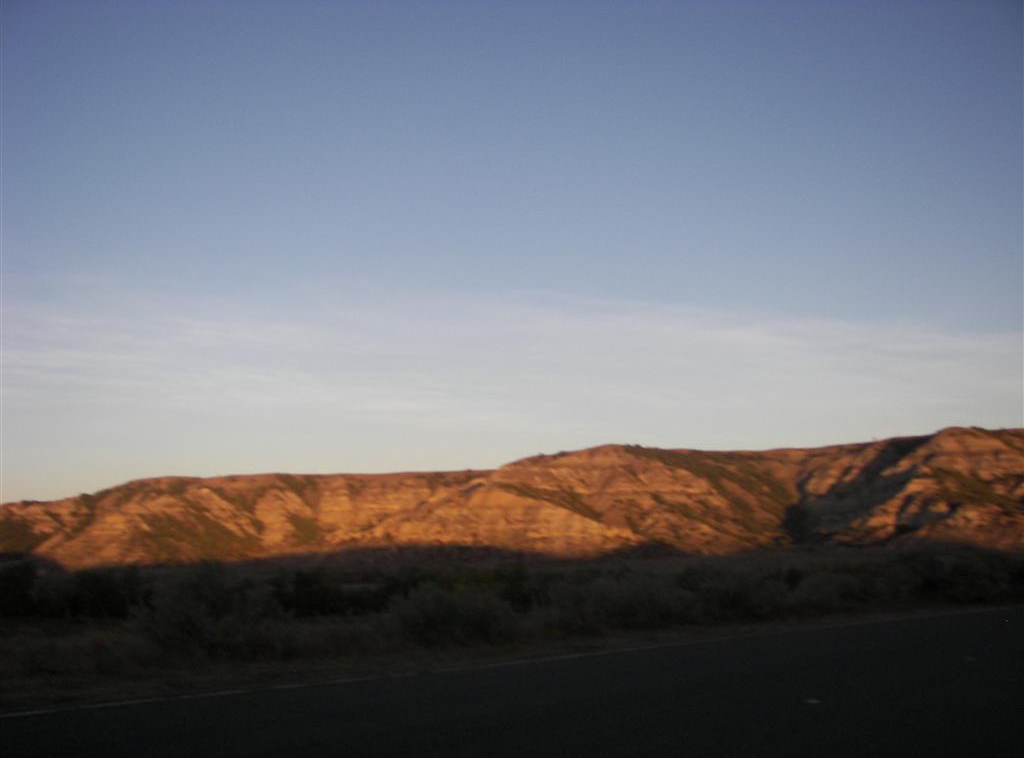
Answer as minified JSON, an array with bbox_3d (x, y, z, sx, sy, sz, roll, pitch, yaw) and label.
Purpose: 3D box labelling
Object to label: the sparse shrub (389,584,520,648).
[{"bbox_3d":[-0.922,3.657,16.500,2.050,1.000,1.700,1,-9,-3],"label":"sparse shrub"}]

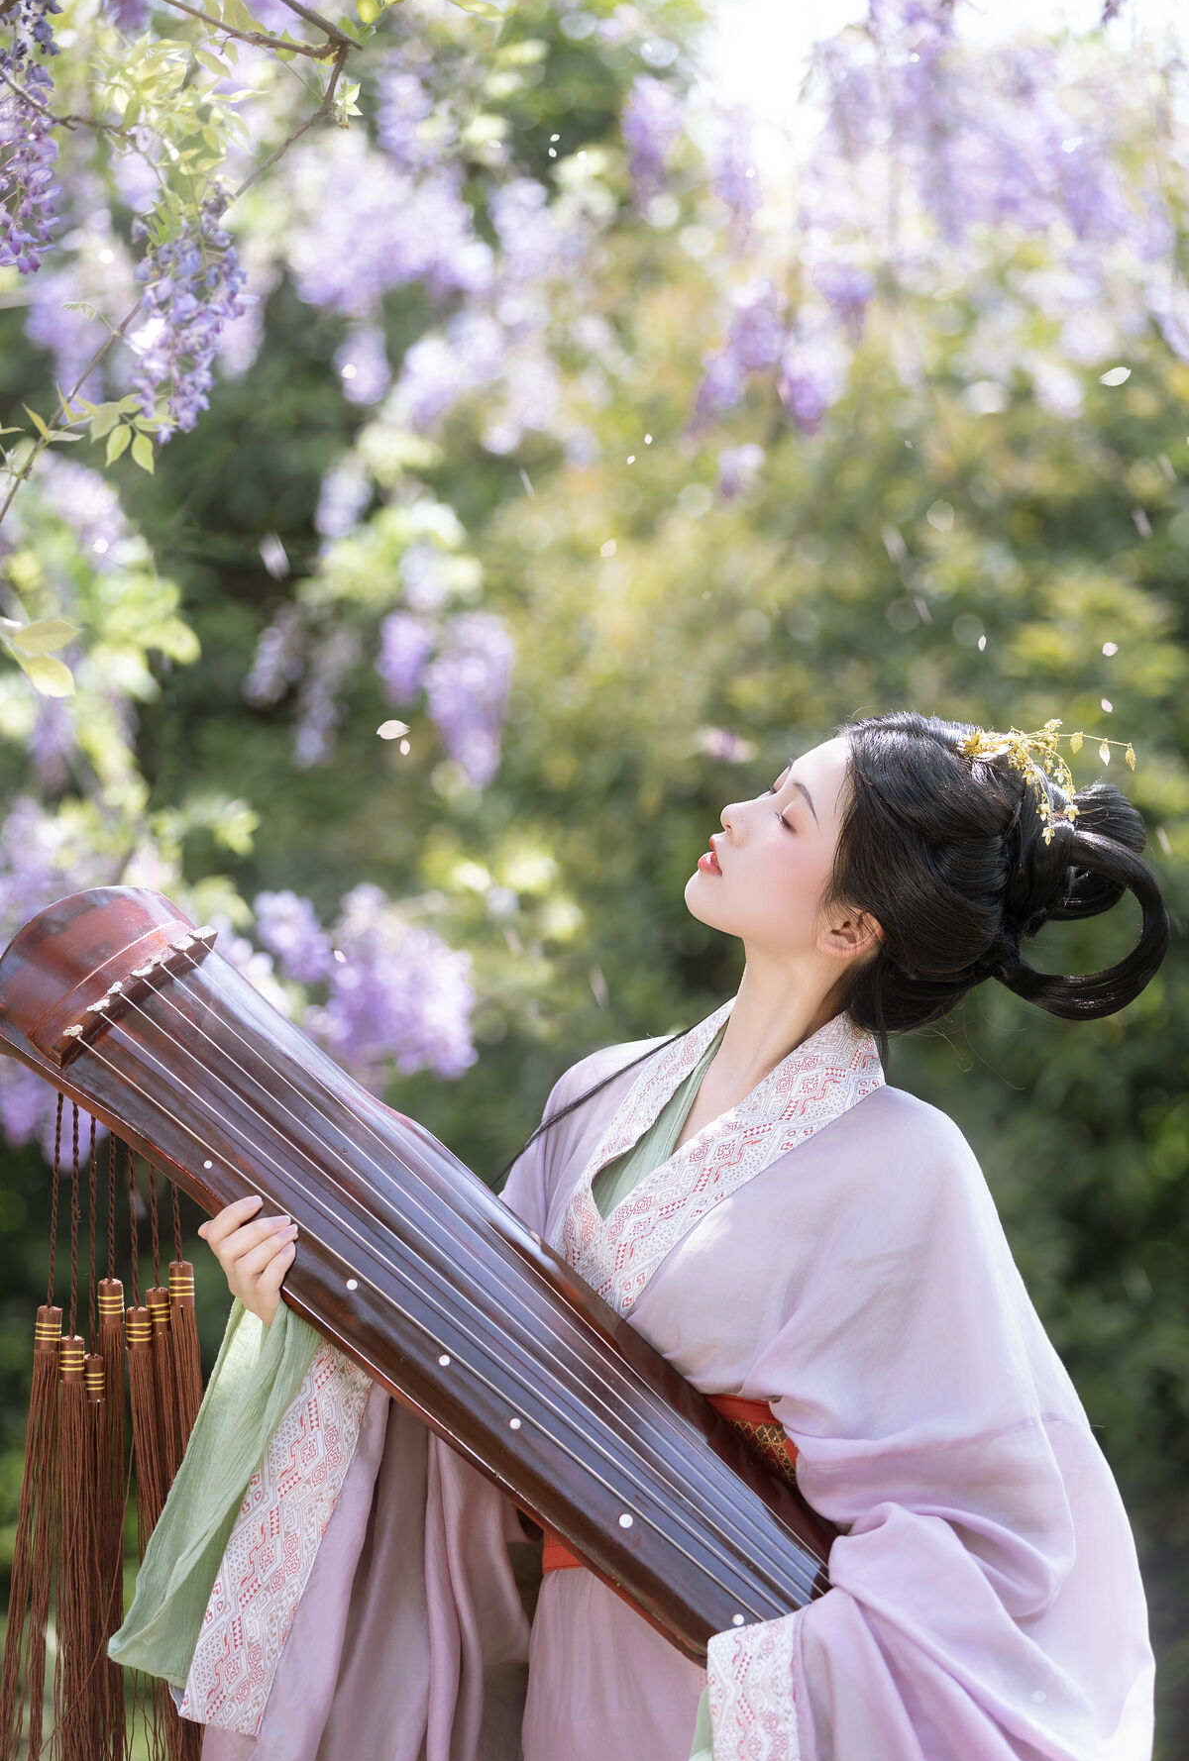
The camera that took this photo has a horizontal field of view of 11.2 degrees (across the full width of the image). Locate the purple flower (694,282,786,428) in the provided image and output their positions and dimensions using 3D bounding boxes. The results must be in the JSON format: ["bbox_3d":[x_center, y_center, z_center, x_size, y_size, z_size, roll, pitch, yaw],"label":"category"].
[{"bbox_3d":[0.164,-0.594,6.800,0.105,0.162,0.095,0,-3,0],"label":"purple flower"}]

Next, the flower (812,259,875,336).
[{"bbox_3d":[0.354,-0.830,8.600,0.087,0.105,0.082,0,-2,0],"label":"flower"}]

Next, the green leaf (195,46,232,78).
[{"bbox_3d":[-0.290,-0.623,4.600,0.034,0.013,0.012,35,-2,0],"label":"green leaf"}]

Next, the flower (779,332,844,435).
[{"bbox_3d":[0.310,-0.707,8.600,0.094,0.140,0.089,0,-2,0],"label":"flower"}]

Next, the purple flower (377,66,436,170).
[{"bbox_3d":[-0.248,-1.008,8.000,0.081,0.134,0.076,0,-2,0],"label":"purple flower"}]

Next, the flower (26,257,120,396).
[{"bbox_3d":[-0.569,-0.605,6.600,0.103,0.152,0.093,0,-3,0],"label":"flower"}]

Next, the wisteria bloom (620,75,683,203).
[{"bbox_3d":[0.081,-1.056,8.600,0.085,0.179,0.080,0,-2,0],"label":"wisteria bloom"}]

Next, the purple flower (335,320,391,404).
[{"bbox_3d":[-0.272,-0.607,7.100,0.066,0.100,0.059,0,-3,0],"label":"purple flower"}]

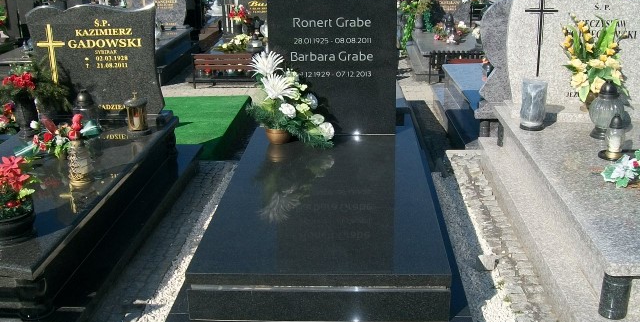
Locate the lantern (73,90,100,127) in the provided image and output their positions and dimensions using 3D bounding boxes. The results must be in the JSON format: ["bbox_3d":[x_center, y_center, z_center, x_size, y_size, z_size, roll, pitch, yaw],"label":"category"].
[{"bbox_3d":[-1.421,-0.312,3.983,0.140,0.240,0.140,0,19,3],"label":"lantern"}]

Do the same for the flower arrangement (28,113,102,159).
[{"bbox_3d":[-1.339,-0.139,3.487,0.330,0.180,0.220,0,18,3],"label":"flower arrangement"}]

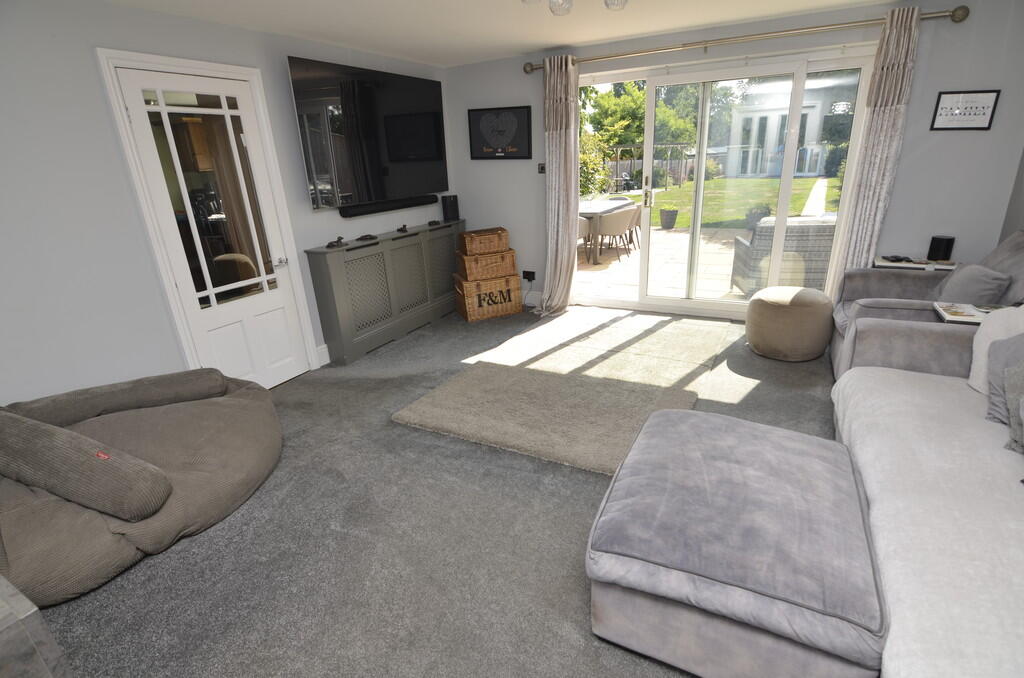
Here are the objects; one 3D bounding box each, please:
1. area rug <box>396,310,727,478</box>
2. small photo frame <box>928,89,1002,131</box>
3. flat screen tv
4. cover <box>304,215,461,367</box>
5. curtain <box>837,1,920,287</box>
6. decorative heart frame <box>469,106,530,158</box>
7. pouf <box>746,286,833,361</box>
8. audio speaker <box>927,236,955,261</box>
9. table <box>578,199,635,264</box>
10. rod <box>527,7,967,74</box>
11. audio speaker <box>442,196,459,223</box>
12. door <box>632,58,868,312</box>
[{"bbox_3d":[0.629,0.169,3.560,1.720,0.030,2.500,10,25,28],"label":"area rug"},{"bbox_3d":[3.224,-1.621,3.230,0.330,0.243,0.025,8,24,24],"label":"small photo frame"},{"bbox_3d":[-1.084,-1.730,3.943,0.060,1.000,1.810,8,24,24],"label":"flat screen tv"},{"bbox_3d":[-1.017,-0.582,4.397,0.200,0.910,2.020,8,24,24],"label":"cover"},{"bbox_3d":[2.797,-1.152,3.526,0.240,2.340,0.150,4,22,25],"label":"curtain"},{"bbox_3d":[-0.132,-2.124,4.719,0.715,0.490,0.030,8,24,24],"label":"decorative heart frame"},{"bbox_3d":[2.161,-0.118,3.559,0.555,0.460,0.555,8,24,24],"label":"pouf"},{"bbox_3d":[3.211,-0.668,3.383,0.125,0.165,0.125,17,29,40],"label":"audio speaker"},{"bbox_3d":[1.252,-1.789,7.414,0.950,0.750,1.800,8,24,24],"label":"table"},{"bbox_3d":[1.567,-2.364,3.666,3.200,0.110,0.120,8,24,24],"label":"rod"},{"bbox_3d":[-0.660,-1.426,4.897,0.150,0.265,0.140,-13,24,-25],"label":"audio speaker"},{"bbox_3d":[1.974,-1.232,4.067,1.680,2.100,0.100,7,24,24],"label":"door"}]

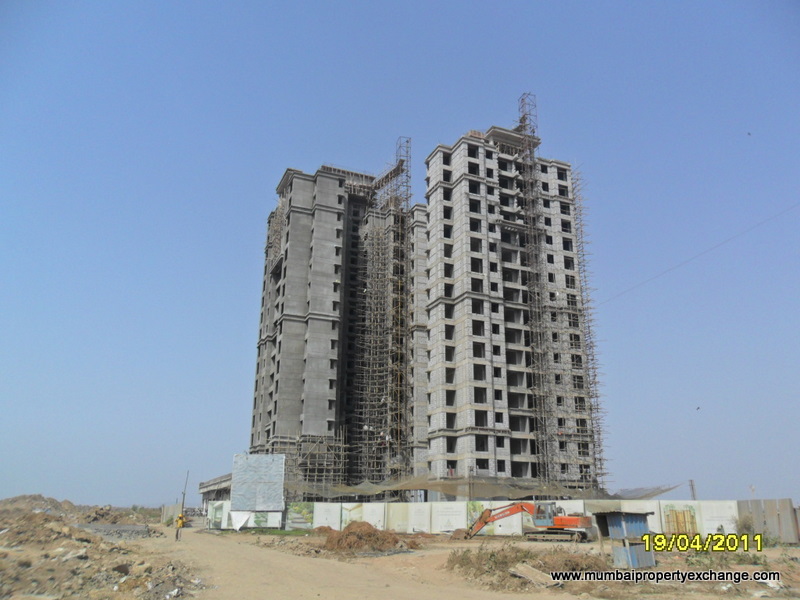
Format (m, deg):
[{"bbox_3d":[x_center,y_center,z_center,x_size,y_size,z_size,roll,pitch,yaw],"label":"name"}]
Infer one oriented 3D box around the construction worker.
[{"bbox_3d":[-14.365,14.985,41.107,0.660,1.700,0.420,7,-20,-17],"label":"construction worker"}]

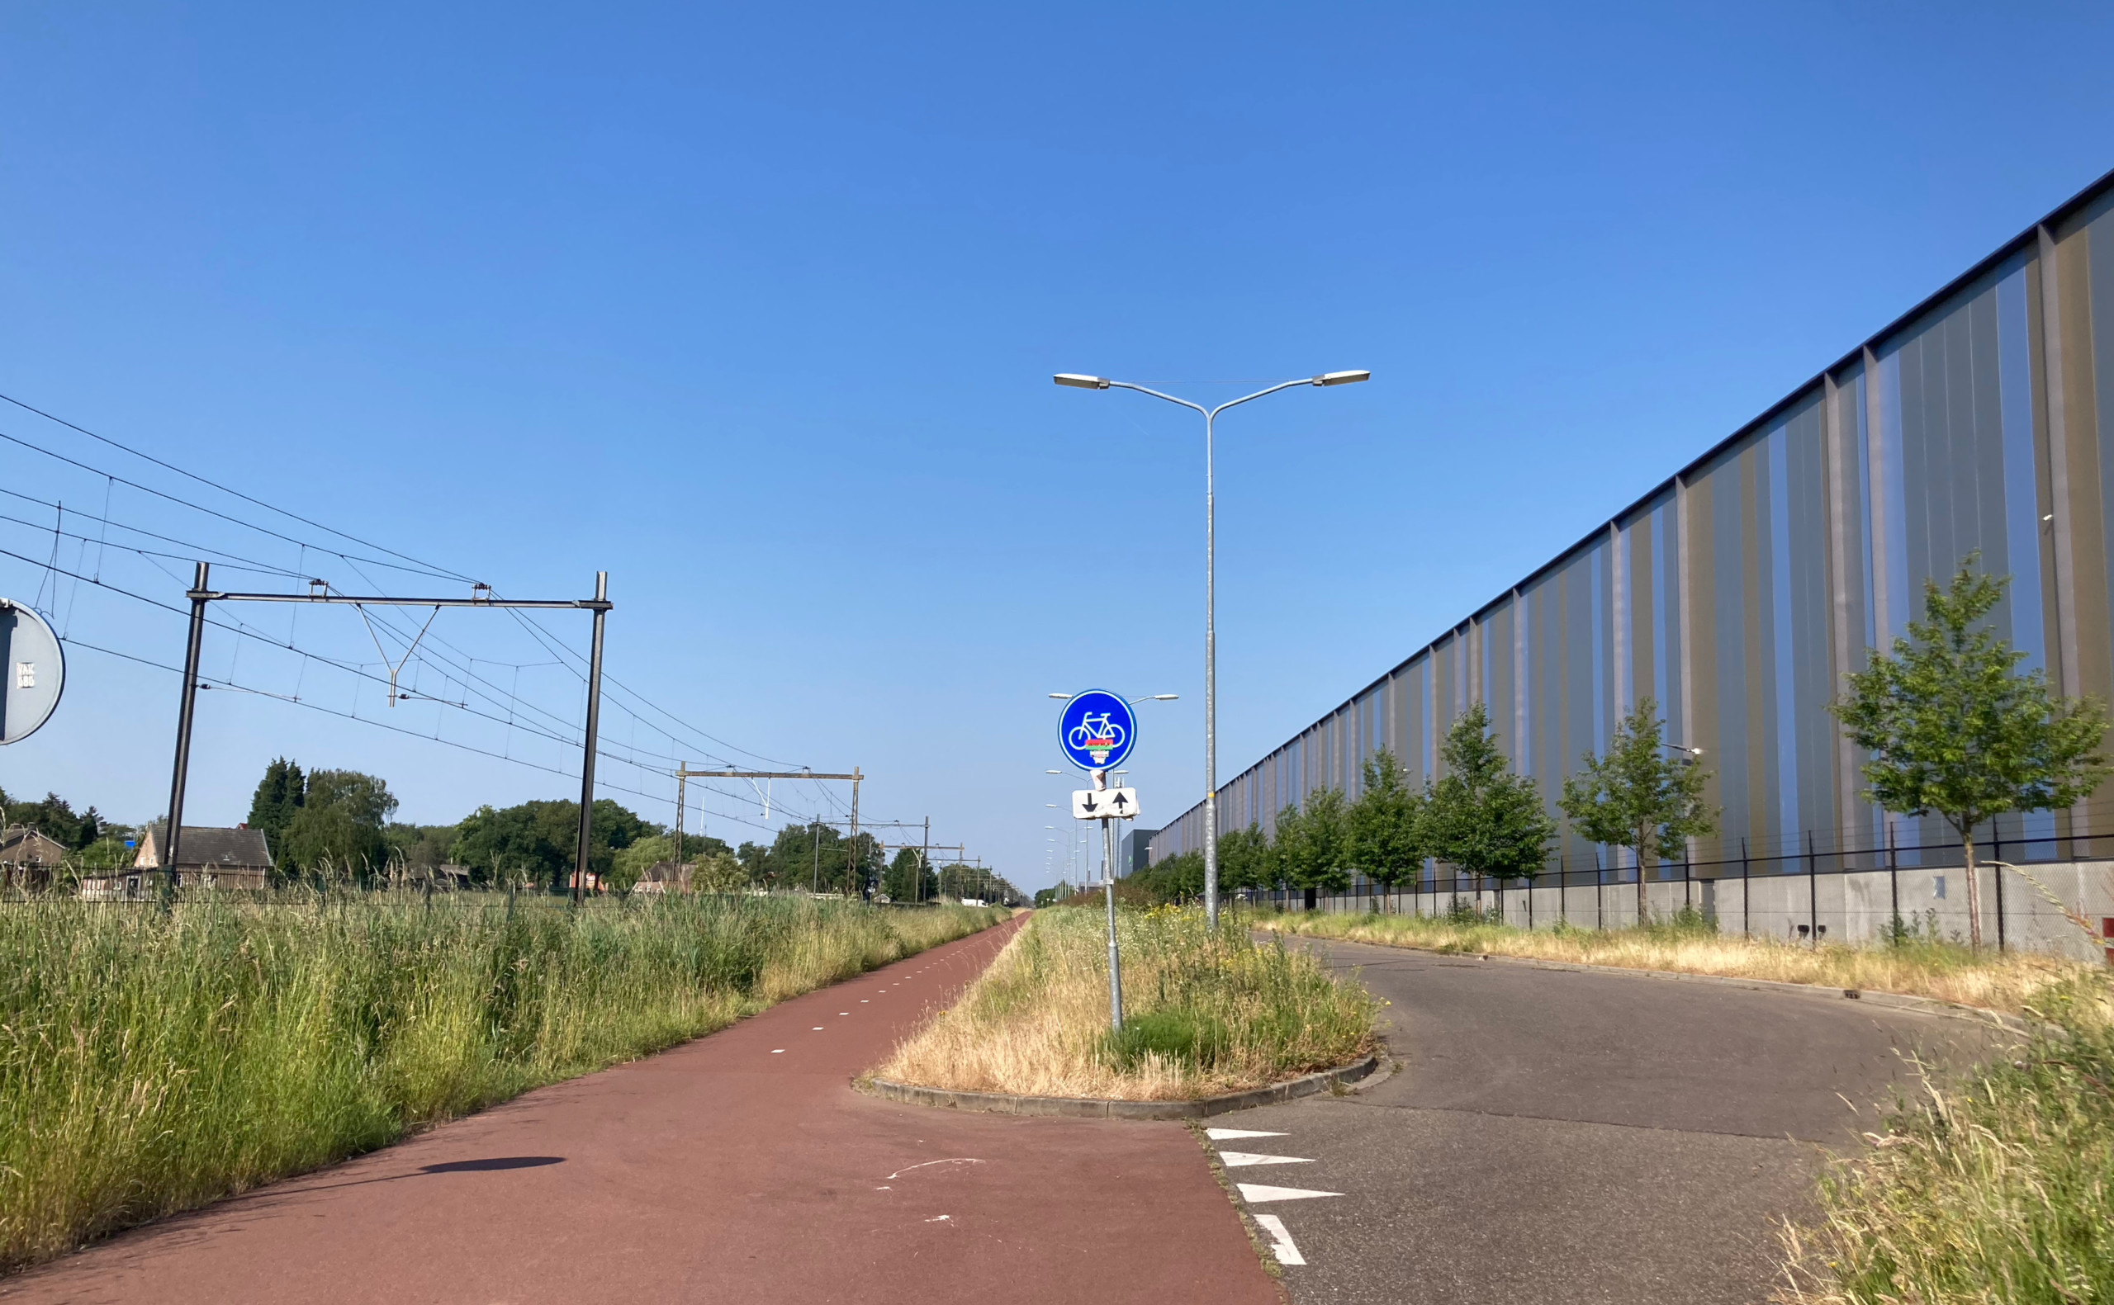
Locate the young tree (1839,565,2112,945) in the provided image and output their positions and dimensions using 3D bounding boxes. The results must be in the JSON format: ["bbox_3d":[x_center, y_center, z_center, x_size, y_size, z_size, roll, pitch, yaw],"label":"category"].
[{"bbox_3d":[12.912,1.640,24.113,3.890,6.130,3.890,2,-9,0],"label":"young tree"}]

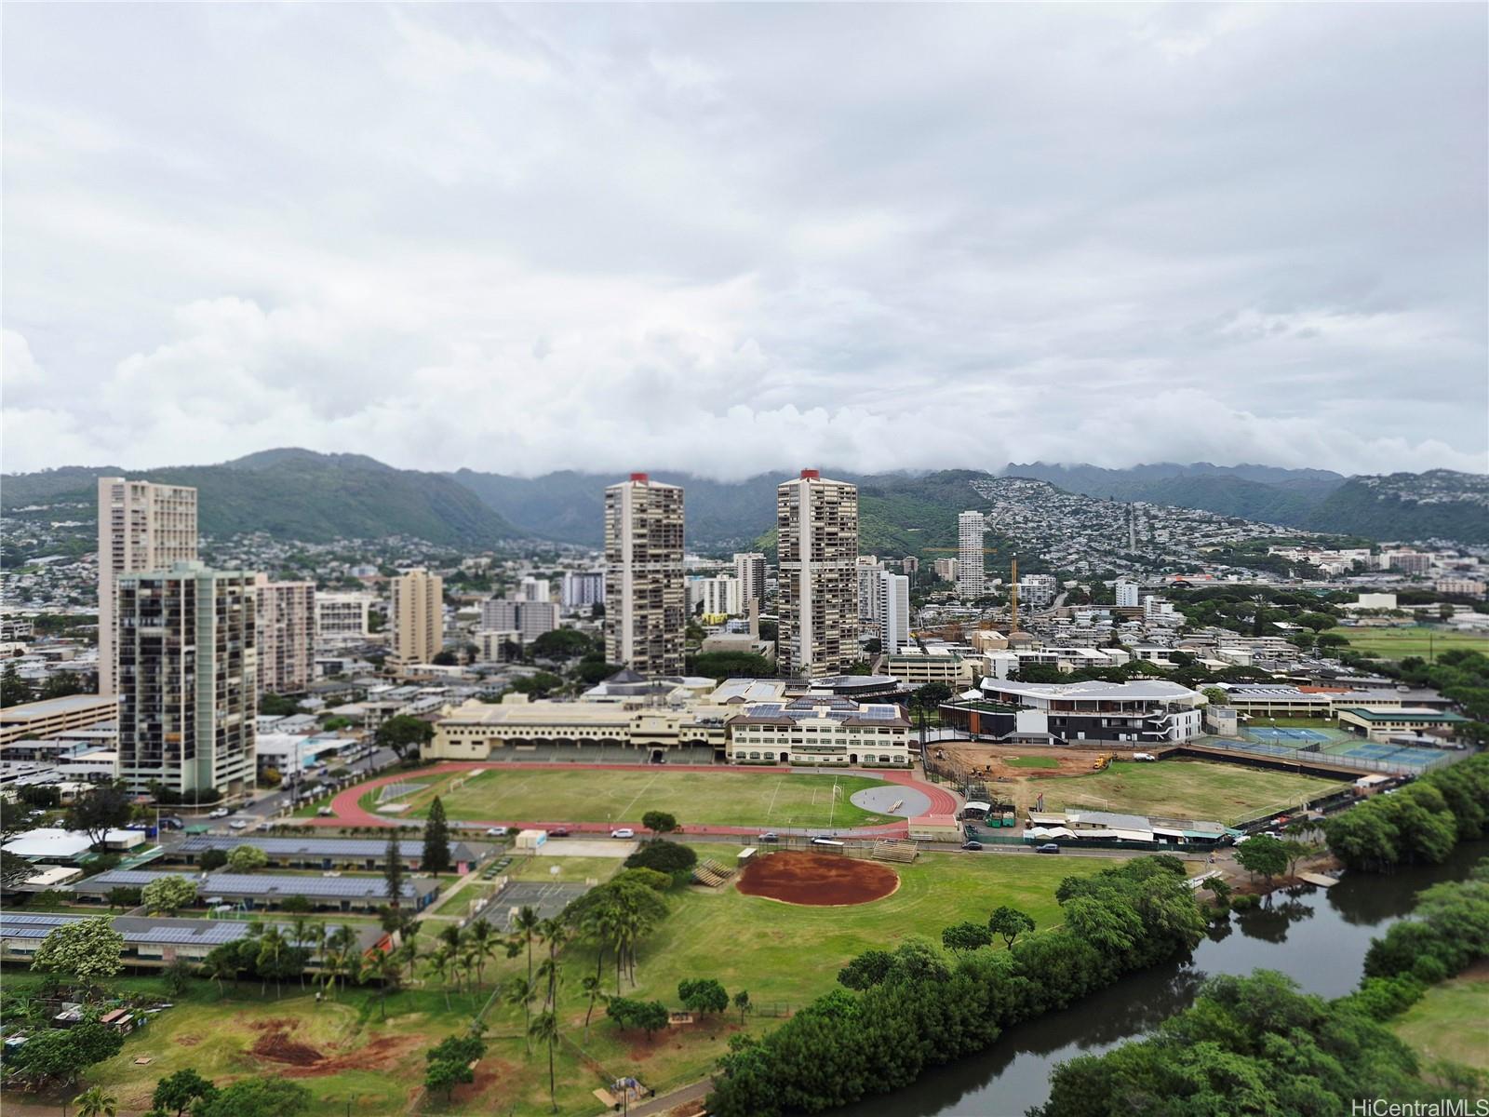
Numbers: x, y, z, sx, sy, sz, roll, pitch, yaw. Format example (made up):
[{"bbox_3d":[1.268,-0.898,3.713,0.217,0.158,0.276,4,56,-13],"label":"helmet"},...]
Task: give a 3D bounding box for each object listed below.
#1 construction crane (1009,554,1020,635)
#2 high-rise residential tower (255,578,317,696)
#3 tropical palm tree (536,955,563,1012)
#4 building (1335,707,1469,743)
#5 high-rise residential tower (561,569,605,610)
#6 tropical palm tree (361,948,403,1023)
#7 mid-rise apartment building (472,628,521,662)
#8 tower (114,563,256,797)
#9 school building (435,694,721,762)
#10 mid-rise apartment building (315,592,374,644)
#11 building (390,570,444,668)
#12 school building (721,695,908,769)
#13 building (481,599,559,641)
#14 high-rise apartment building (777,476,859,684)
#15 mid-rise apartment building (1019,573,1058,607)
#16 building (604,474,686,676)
[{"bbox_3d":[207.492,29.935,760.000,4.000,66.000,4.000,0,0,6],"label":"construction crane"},{"bbox_3d":[-242.190,38.510,512.060,17.000,61.000,33.450,0,0,30],"label":"high-rise residential tower"},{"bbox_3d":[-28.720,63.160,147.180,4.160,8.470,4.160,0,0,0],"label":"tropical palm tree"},{"bbox_3d":[250.090,62.060,378.830,36.000,9.000,29.000,0,0,5],"label":"building"},{"bbox_3d":[-175.410,35.400,1085.000,47.000,42.740,22.000,0,0,-15],"label":"high-rise residential tower"},{"bbox_3d":[-53.290,62.440,145.500,6.000,10.780,6.000,0,0,0],"label":"tropical palm tree"},{"bbox_3d":[-158.410,57.110,637.000,28.000,22.090,14.000,0,0,-43],"label":"mid-rise apartment building"},{"bbox_3d":[-162.647,34.284,290.870,24.500,66.800,26.000,0,0,6],"label":"tower"},{"bbox_3d":[-54.750,59.620,347.830,102.000,16.500,35.000,0,0,5],"label":"school building"},{"bbox_3d":[-322.020,48.140,795.000,42.000,41.130,20.000,0,0,-3],"label":"mid-rise apartment building"},{"bbox_3d":[-200.620,37.750,607.650,24.500,62.500,24.500,0,0,-30],"label":"building"},{"bbox_3d":[26.690,58.250,341.830,60.000,18.500,36.000,0,0,5],"label":"school building"},{"bbox_3d":[-167.648,47.534,743.821,55.700,33.500,15.000,0,0,7],"label":"building"},{"bbox_3d":[39.790,10.180,533.000,38.000,115.000,23.000,0,0,-37],"label":"high-rise apartment building"},{"bbox_3d":[328.890,35.890,1110.000,43.000,36.540,30.000,0,0,5],"label":"mid-rise apartment building"},{"bbox_3d":[-56.240,10.750,554.180,32.500,115.000,32.500,0,0,-30],"label":"building"}]

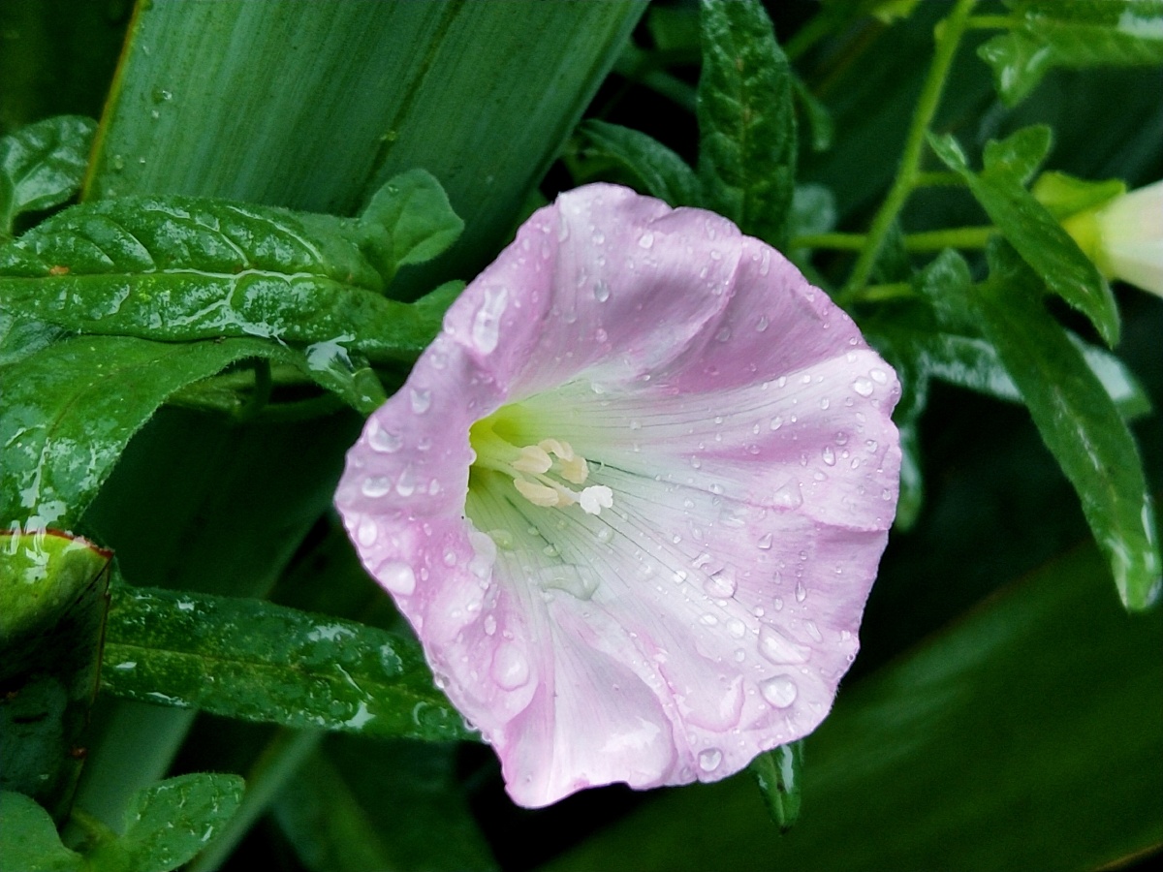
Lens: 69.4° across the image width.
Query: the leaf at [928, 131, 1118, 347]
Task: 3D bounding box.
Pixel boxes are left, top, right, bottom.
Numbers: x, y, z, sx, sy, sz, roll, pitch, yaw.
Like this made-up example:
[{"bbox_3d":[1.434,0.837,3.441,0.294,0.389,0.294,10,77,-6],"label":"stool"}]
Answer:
[{"bbox_3d":[0.059,-0.027,0.110,0.015,0.008,0.036,-32,76,-35],"label":"leaf"}]

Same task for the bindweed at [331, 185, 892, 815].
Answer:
[{"bbox_3d":[-0.001,0.005,0.097,0.059,0.061,0.042,-15,13,-25],"label":"bindweed"}]

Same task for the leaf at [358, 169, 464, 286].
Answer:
[{"bbox_3d":[-0.020,-0.025,0.100,0.013,0.005,0.015,23,60,7],"label":"leaf"}]

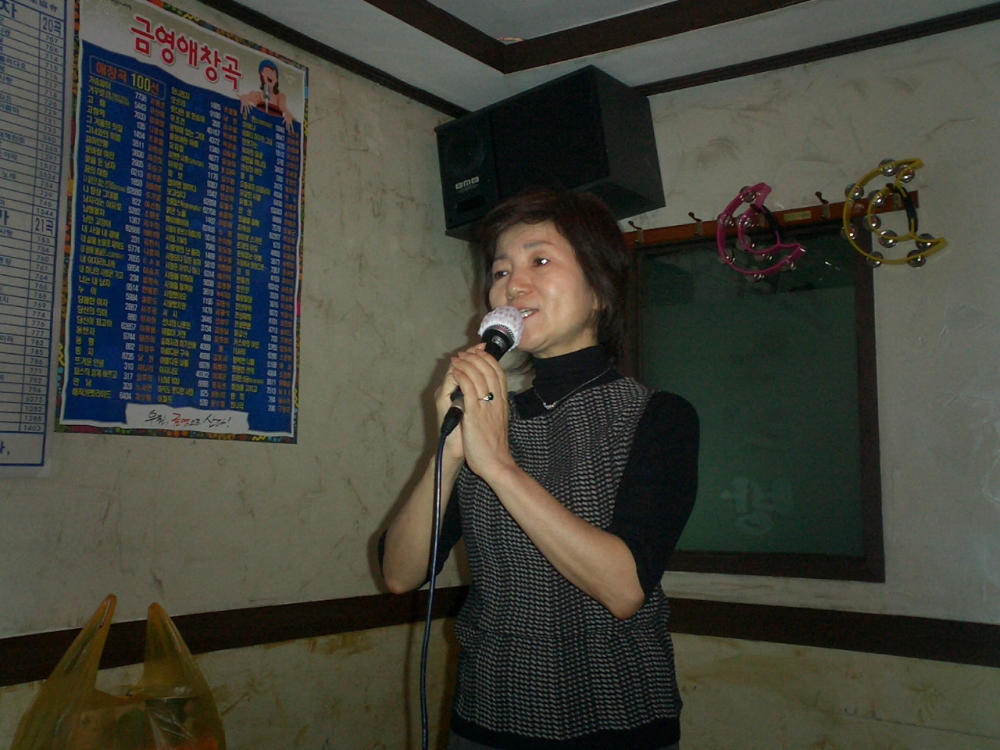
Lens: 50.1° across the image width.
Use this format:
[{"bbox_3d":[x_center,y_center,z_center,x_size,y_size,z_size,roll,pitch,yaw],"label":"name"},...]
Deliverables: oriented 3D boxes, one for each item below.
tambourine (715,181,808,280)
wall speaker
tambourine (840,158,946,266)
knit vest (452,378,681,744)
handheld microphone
[{"bbox_3d":[0.652,-0.361,2.672,0.225,0.234,0.045,-3,-7,36],"label":"tambourine"},{"bbox_3d":[0.132,-0.568,2.910,0.505,0.302,0.306,-13,-11,34],"label":"wall speaker"},{"bbox_3d":[0.914,-0.373,2.484,0.223,0.237,0.045,-3,-7,36],"label":"tambourine"},{"bbox_3d":[0.092,0.248,1.520,0.350,0.482,0.260,-3,-7,32],"label":"knit vest"},{"bbox_3d":[-0.025,-0.006,1.262,0.056,0.056,0.230,-8,35,30],"label":"handheld microphone"}]

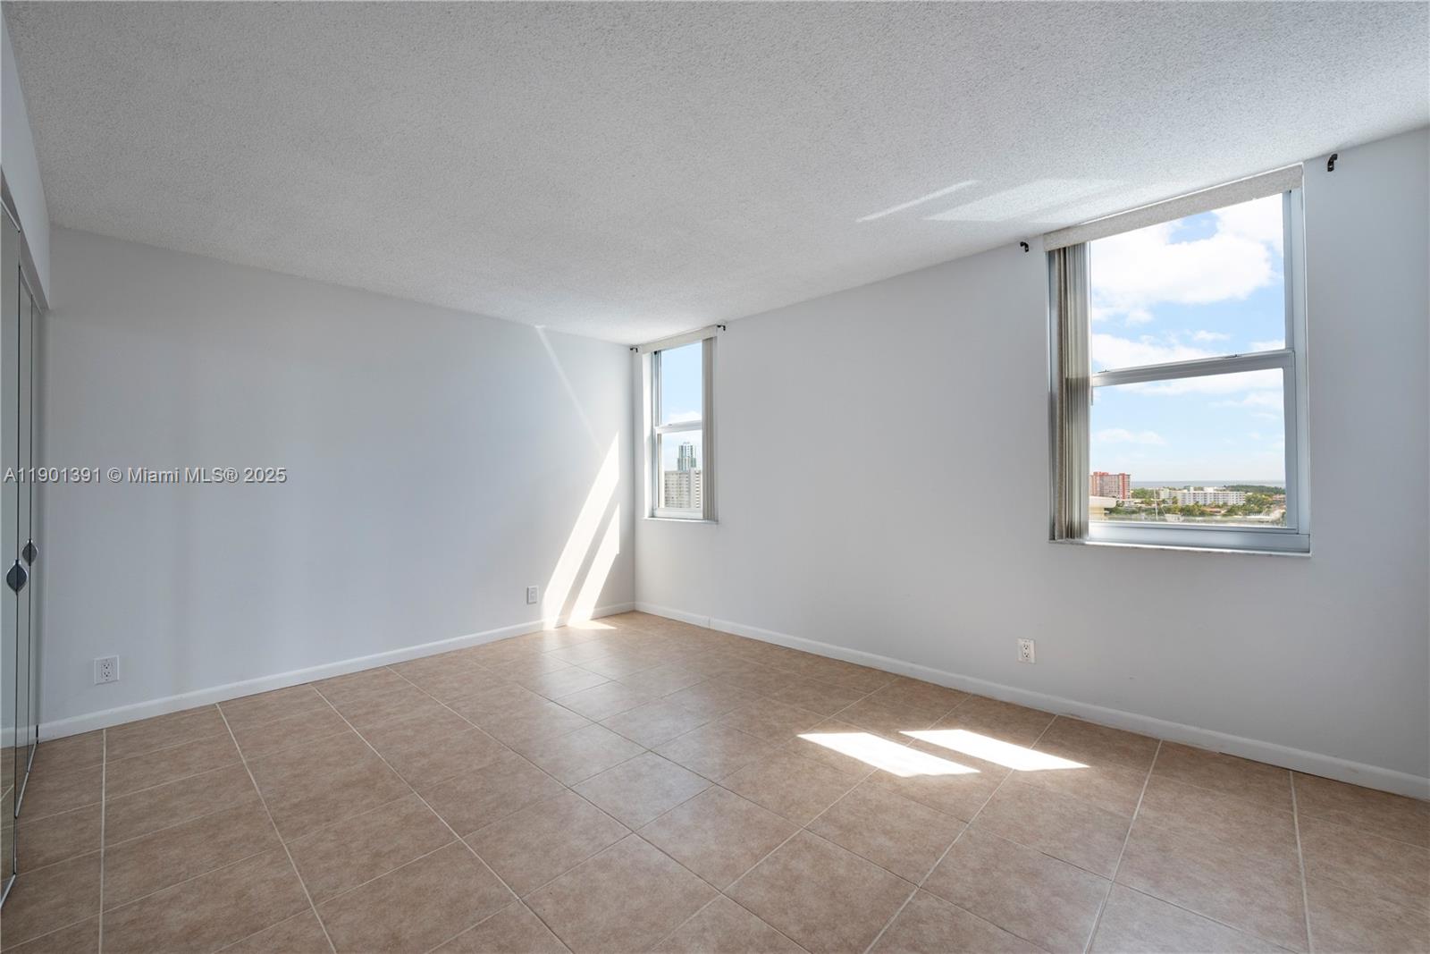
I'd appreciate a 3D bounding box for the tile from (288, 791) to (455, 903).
[{"bbox_3d":[-1.132,1.209,1.839,0.402,0.010,0.402,-1,-1,43],"label":"tile"}]

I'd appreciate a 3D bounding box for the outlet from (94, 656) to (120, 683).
[{"bbox_3d":[-2.990,0.952,2.735,0.008,0.120,0.076,-1,-1,43],"label":"outlet"}]

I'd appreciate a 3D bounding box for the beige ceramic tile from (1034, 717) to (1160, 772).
[{"bbox_3d":[1.733,1.201,2.533,0.405,0.010,0.405,-1,0,43],"label":"beige ceramic tile"}]

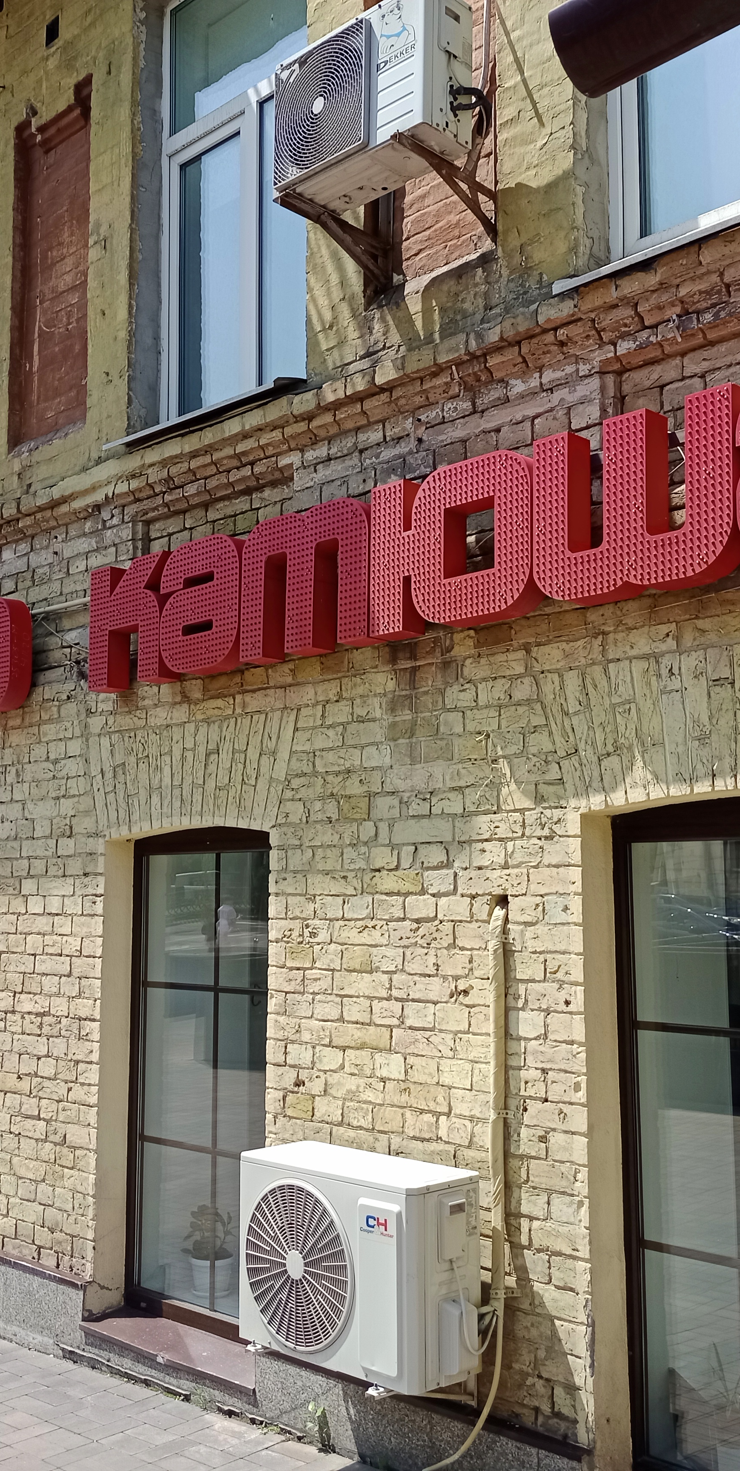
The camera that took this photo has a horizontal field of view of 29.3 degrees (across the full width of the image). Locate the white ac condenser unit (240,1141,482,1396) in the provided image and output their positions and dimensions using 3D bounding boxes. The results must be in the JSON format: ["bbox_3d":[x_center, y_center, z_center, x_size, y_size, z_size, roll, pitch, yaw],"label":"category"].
[{"bbox_3d":[-0.025,1.548,4.198,0.315,0.546,0.742,6,-9,-44],"label":"white ac condenser unit"}]

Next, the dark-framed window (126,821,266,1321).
[{"bbox_3d":[-0.611,1.297,5.395,0.090,1.893,1.030,6,-9,-44],"label":"dark-framed window"}]

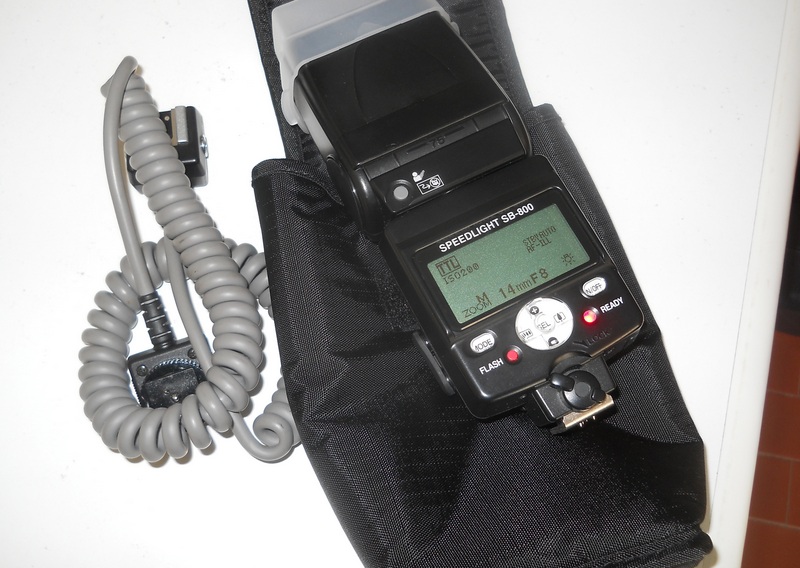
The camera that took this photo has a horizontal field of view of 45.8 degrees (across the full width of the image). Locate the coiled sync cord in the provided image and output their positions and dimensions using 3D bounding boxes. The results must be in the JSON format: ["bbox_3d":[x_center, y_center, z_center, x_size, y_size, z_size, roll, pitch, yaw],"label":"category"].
[{"bbox_3d":[-0.086,-0.018,0.381,0.094,0.045,0.178,-7,67,-3],"label":"coiled sync cord"}]

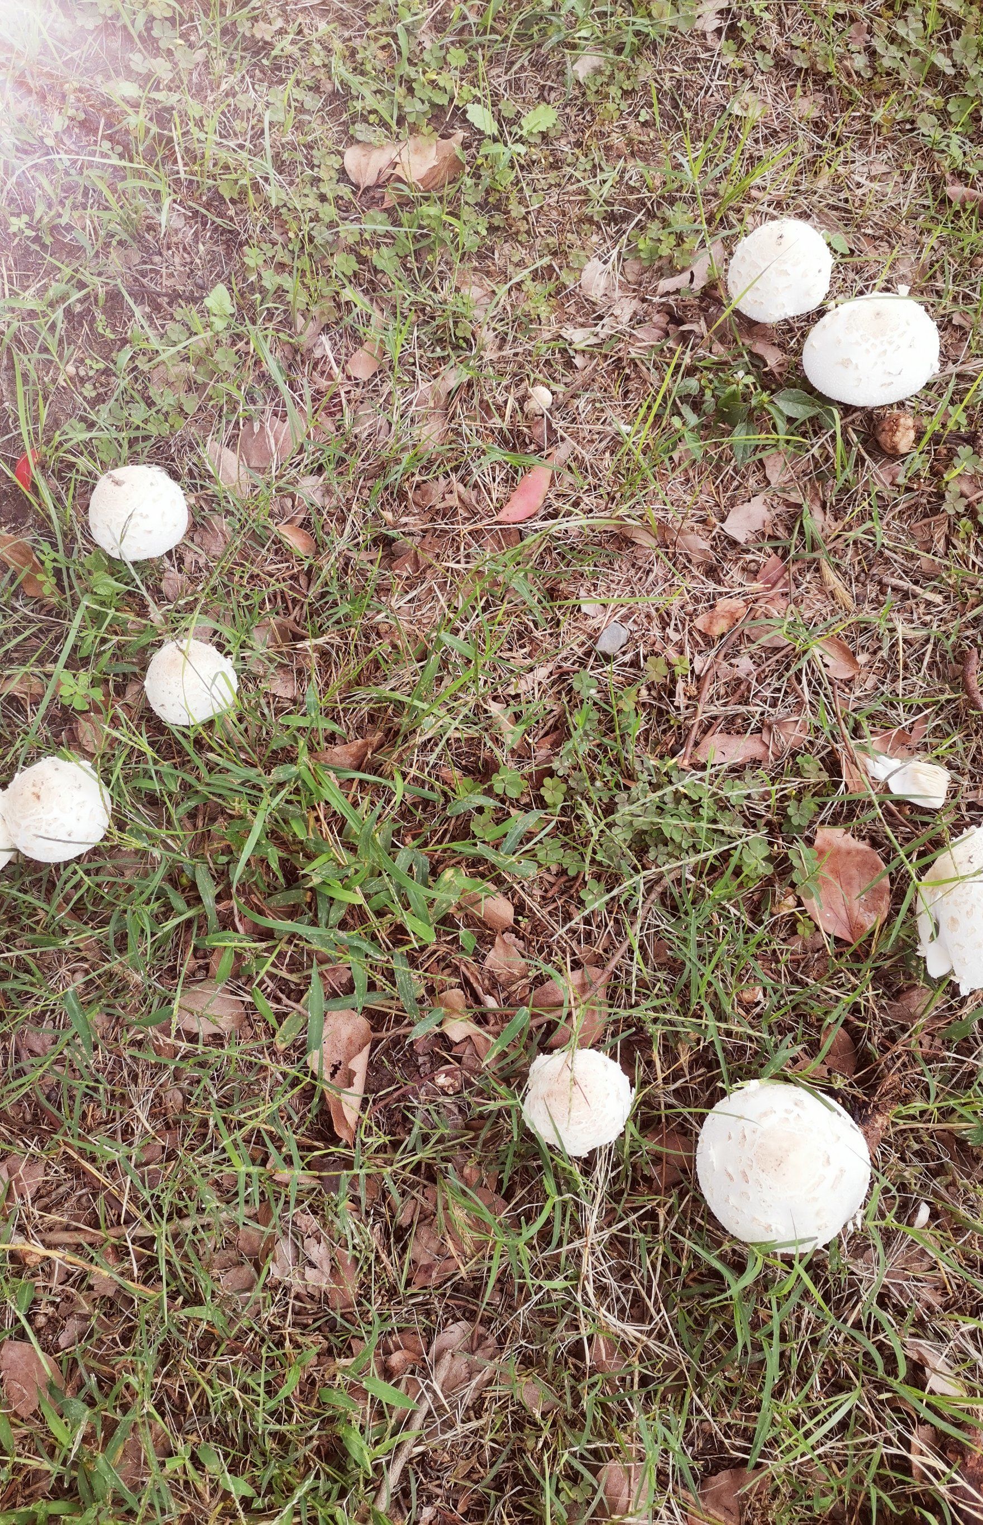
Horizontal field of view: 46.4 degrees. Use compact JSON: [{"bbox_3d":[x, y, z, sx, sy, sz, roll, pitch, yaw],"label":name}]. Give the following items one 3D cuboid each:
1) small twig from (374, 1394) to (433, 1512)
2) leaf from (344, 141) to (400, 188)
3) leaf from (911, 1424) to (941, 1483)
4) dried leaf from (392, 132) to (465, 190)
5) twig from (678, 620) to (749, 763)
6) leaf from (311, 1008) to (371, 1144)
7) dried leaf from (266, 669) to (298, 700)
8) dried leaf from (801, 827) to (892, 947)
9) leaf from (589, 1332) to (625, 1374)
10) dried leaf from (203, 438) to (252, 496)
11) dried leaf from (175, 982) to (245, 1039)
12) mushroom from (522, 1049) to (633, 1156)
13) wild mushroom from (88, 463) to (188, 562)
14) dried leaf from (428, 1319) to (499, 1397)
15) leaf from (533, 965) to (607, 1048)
[{"bbox_3d":[-0.056,0.434,0.721,0.012,0.010,0.070,22,63,12],"label":"small twig"},{"bbox_3d":[-0.139,-0.700,1.341,0.064,0.018,0.068,0,61,0],"label":"leaf"},{"bbox_3d":[0.275,0.436,0.723,0.018,0.012,0.036,0,61,0],"label":"leaf"},{"bbox_3d":[-0.073,-0.701,1.335,0.084,0.028,0.078,0,61,0],"label":"dried leaf"},{"bbox_3d":[0.185,-0.060,0.951,0.006,0.008,0.148,21,69,13],"label":"twig"},{"bbox_3d":[-0.105,0.212,0.780,0.040,0.022,0.089,3,62,5],"label":"leaf"},{"bbox_3d":[-0.182,-0.068,0.999,0.028,0.010,0.030,0,61,0],"label":"dried leaf"},{"bbox_3d":[0.255,0.089,0.825,0.057,0.018,0.085,15,64,11],"label":"dried leaf"},{"bbox_3d":[0.074,0.389,0.755,0.018,0.008,0.026,-20,66,-5],"label":"leaf"},{"bbox_3d":[-0.252,-0.280,1.083,0.021,0.012,0.083,-31,67,-10],"label":"dried leaf"},{"bbox_3d":[-0.199,0.173,0.809,0.045,0.014,0.042,-23,63,-9],"label":"dried leaf"},{"bbox_3d":[0.056,0.223,0.746,0.070,0.070,0.070,-1,62,3],"label":"mushroom"},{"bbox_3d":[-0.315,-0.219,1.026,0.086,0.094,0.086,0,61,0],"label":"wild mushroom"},{"bbox_3d":[-0.015,0.333,0.640,0.033,0.016,0.040,29,66,15],"label":"dried leaf"},{"bbox_3d":[0.059,0.171,0.793,0.056,0.018,0.049,-24,63,-9],"label":"leaf"}]

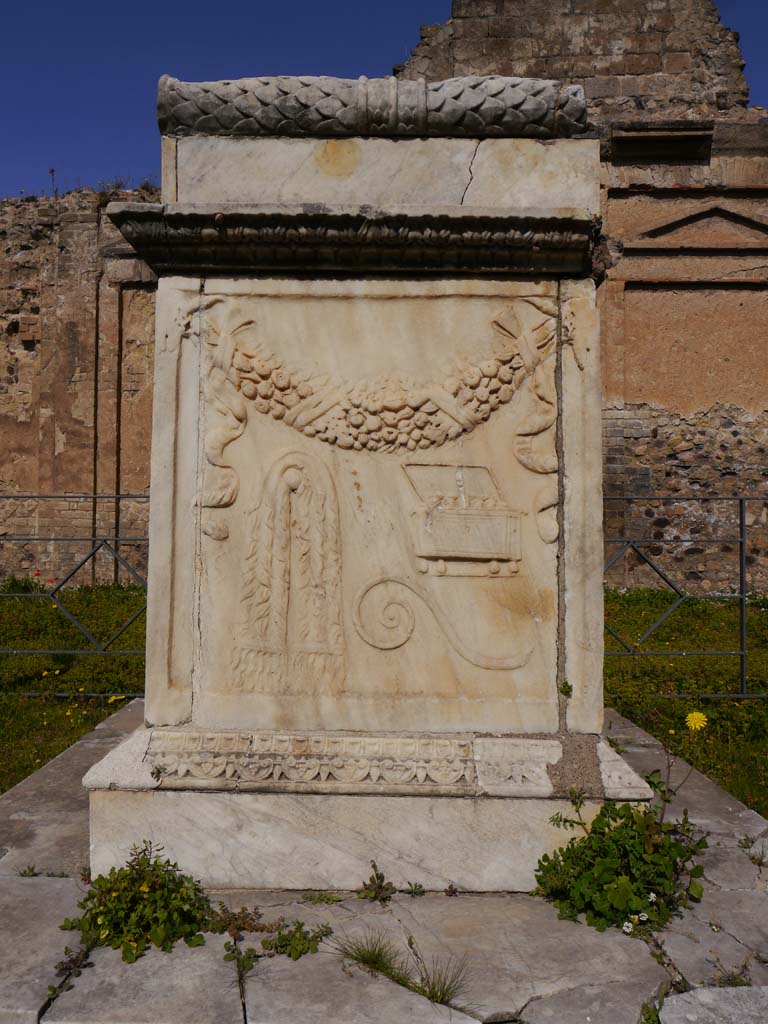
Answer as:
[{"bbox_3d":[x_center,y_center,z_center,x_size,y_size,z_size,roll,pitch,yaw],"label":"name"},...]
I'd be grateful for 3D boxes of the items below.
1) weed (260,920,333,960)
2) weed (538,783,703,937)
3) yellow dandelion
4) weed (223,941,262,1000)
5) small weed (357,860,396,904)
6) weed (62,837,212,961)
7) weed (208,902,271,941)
[{"bbox_3d":[-0.125,0.610,1.180,0.100,0.034,0.055,0,-1,0],"label":"weed"},{"bbox_3d":[0.383,0.551,1.360,0.260,0.165,0.210,0,-1,0],"label":"weed"},{"bbox_3d":[0.846,0.569,2.250,0.056,0.052,0.035,0,-1,0],"label":"yellow dandelion"},{"bbox_3d":[-0.189,0.609,1.105,0.050,0.032,0.085,0,-1,0],"label":"weed"},{"bbox_3d":[-0.012,0.605,1.355,0.062,0.052,0.050,0,-1,0],"label":"small weed"},{"bbox_3d":[-0.375,0.570,1.260,0.210,0.115,0.180,0,-1,0],"label":"weed"},{"bbox_3d":[-0.218,0.610,1.240,0.090,0.036,0.050,0,-1,0],"label":"weed"}]

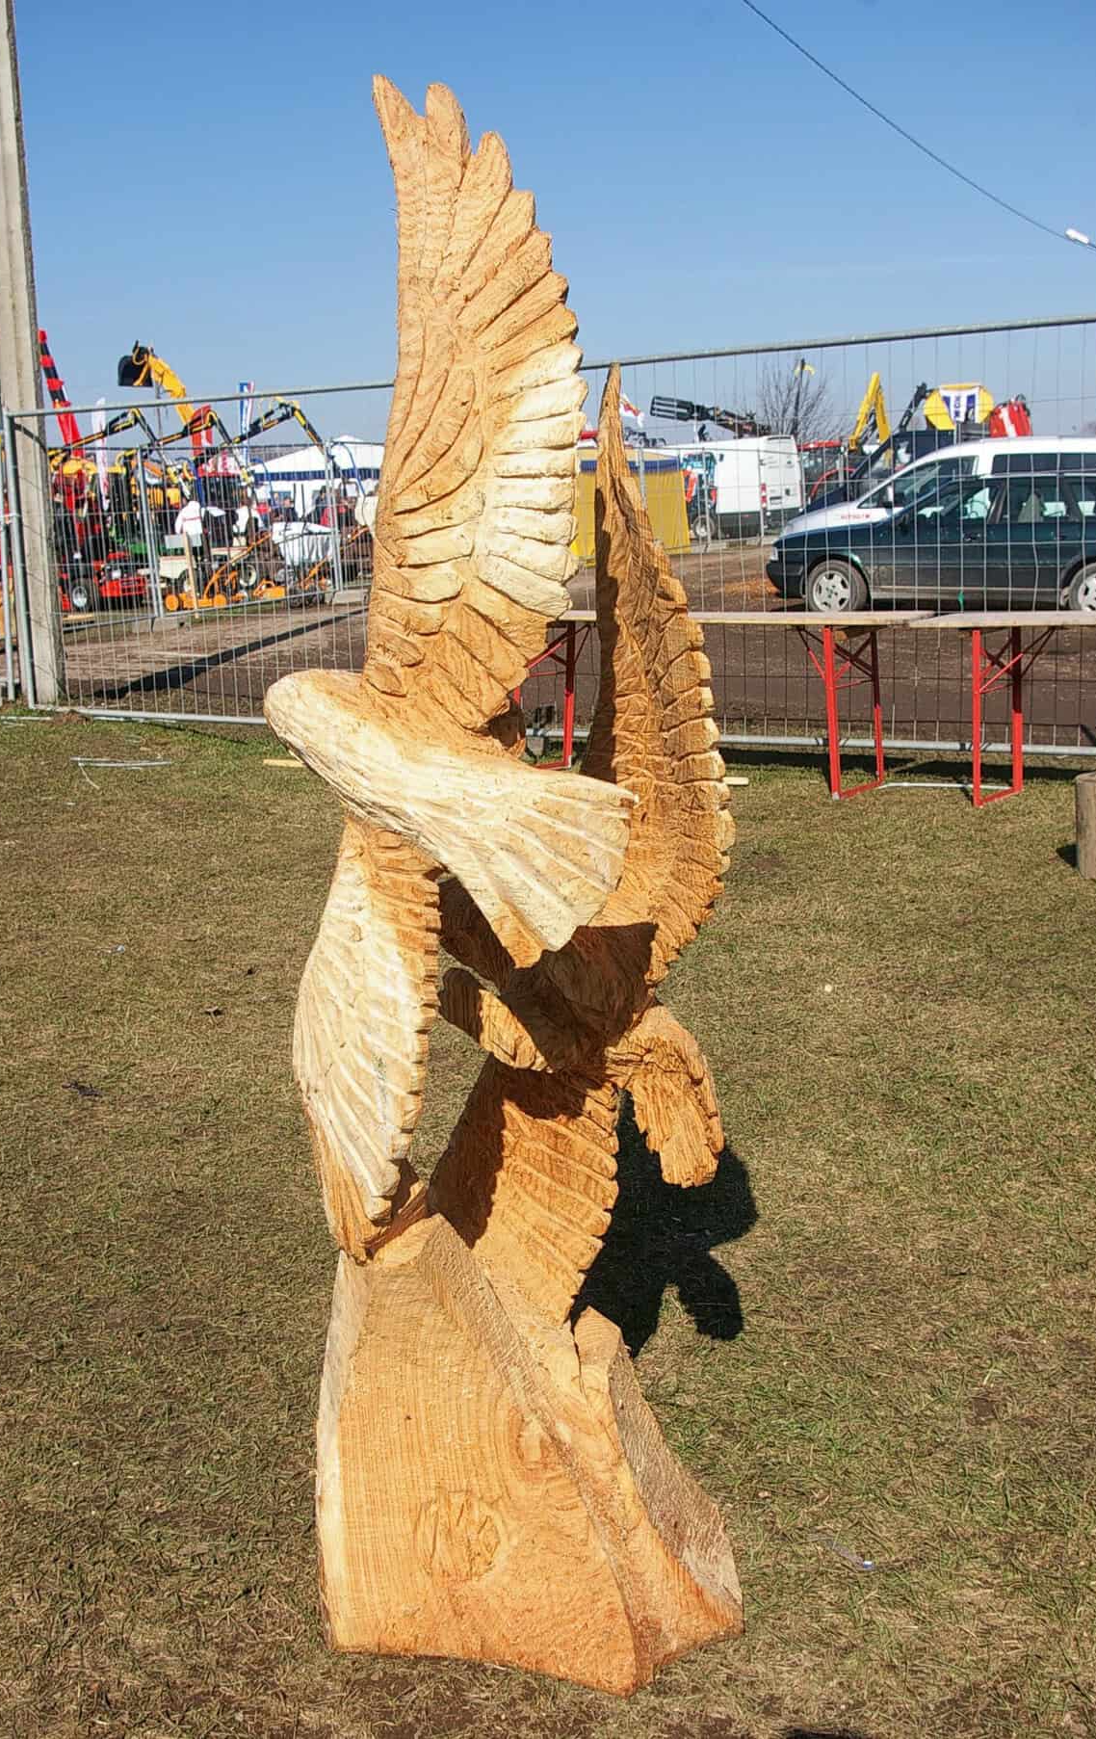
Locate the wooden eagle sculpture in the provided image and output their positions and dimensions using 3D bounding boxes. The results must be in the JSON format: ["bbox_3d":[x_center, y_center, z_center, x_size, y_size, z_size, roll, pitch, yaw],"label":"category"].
[{"bbox_3d":[-0.047,0.028,2.006,0.505,1.760,0.450,-2,12,0],"label":"wooden eagle sculpture"}]

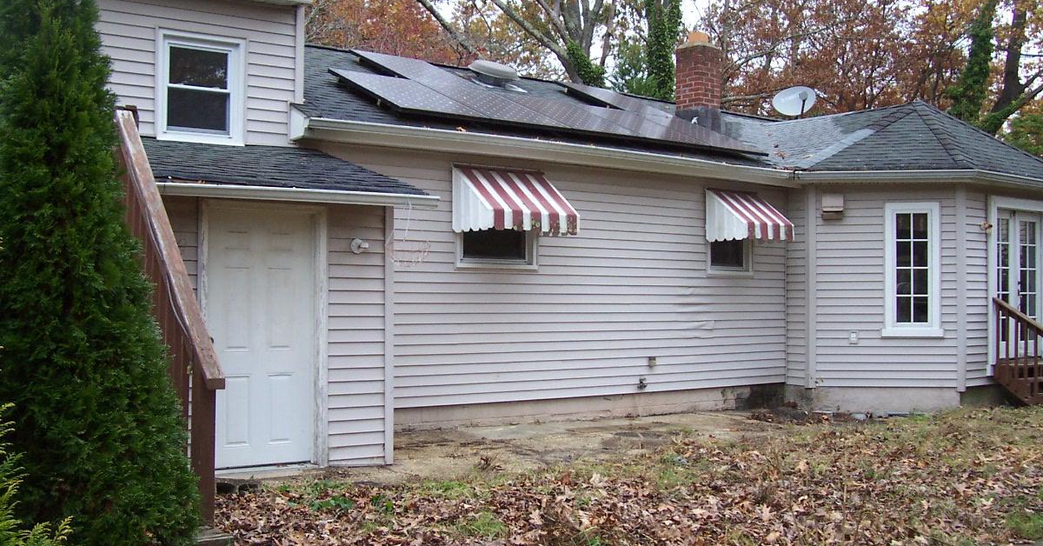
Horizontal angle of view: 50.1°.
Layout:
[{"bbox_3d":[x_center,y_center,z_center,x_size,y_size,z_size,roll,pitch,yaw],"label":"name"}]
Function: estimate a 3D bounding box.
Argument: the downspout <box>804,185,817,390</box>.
[{"bbox_3d":[3.648,0.181,14.060,0.140,2.560,0.090,0,-2,15],"label":"downspout"}]

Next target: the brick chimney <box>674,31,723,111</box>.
[{"bbox_3d":[2.429,-2.740,15.246,0.430,1.117,0.430,1,-2,-37],"label":"brick chimney"}]

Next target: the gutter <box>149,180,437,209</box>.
[{"bbox_3d":[-1.556,-0.555,8.120,2.185,0.100,0.115,0,-1,-36],"label":"gutter"}]

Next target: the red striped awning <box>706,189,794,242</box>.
[{"bbox_3d":[2.780,-0.695,13.457,0.892,0.623,0.600,1,-2,-37],"label":"red striped awning"}]

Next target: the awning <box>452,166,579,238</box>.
[{"bbox_3d":[-0.028,-0.728,11.242,1.127,0.669,0.620,1,-2,-37],"label":"awning"}]

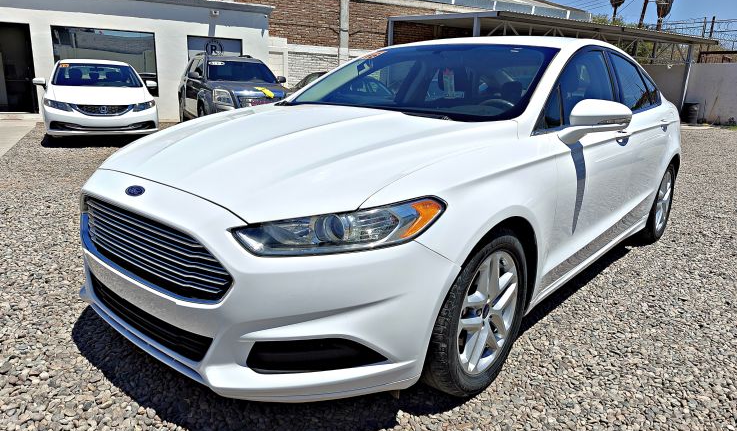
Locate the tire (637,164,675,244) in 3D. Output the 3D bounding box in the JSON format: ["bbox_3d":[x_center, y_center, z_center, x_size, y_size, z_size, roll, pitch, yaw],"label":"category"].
[{"bbox_3d":[2.281,-0.131,3.974,0.235,0.655,0.655,12,18,40],"label":"tire"}]

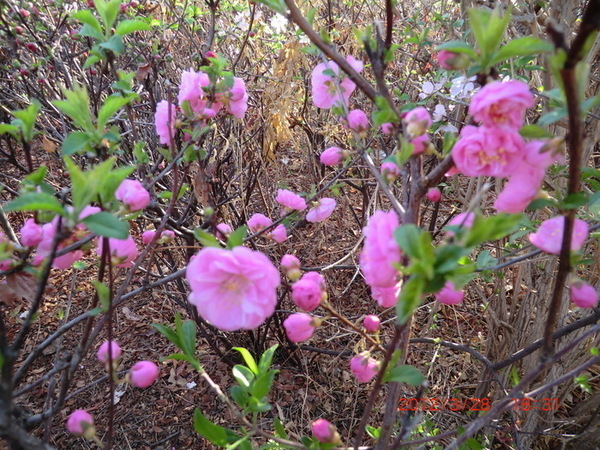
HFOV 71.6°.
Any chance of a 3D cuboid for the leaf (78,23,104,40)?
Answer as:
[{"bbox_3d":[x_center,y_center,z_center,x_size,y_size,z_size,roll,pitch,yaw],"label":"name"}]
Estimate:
[{"bbox_3d":[-0.215,-0.200,0.430,0.022,0.015,0.020,-17,32,-30],"label":"leaf"}]

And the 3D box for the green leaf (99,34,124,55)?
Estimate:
[{"bbox_3d":[-0.181,-0.174,0.400,0.024,0.017,0.019,21,32,37],"label":"green leaf"}]

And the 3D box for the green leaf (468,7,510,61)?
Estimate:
[{"bbox_3d":[0.114,-0.115,0.250,0.025,0.033,0.017,0,9,0],"label":"green leaf"}]

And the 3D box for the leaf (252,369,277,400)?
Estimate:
[{"bbox_3d":[-0.027,0.123,0.320,0.018,0.021,0.012,-6,28,-11],"label":"leaf"}]

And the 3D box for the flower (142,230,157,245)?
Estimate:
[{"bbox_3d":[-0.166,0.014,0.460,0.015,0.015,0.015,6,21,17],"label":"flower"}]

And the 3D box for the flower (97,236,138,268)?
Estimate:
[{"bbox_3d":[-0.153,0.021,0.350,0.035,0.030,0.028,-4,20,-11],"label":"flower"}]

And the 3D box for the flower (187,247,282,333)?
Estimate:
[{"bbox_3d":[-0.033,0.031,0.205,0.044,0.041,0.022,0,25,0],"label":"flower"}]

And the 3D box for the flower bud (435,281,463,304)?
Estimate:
[{"bbox_3d":[0.090,0.039,0.250,0.018,0.017,0.017,0,18,0],"label":"flower bud"}]

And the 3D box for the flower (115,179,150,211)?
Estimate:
[{"bbox_3d":[-0.133,-0.024,0.330,0.023,0.024,0.024,14,28,27],"label":"flower"}]

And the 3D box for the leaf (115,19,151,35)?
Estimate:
[{"bbox_3d":[-0.161,-0.191,0.400,0.034,0.012,0.018,1,25,1],"label":"leaf"}]

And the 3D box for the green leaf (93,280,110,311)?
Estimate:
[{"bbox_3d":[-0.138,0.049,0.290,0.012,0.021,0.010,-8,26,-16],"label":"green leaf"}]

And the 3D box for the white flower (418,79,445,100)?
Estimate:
[{"bbox_3d":[0.190,-0.195,0.600,0.037,0.032,0.019,2,20,6],"label":"white flower"}]

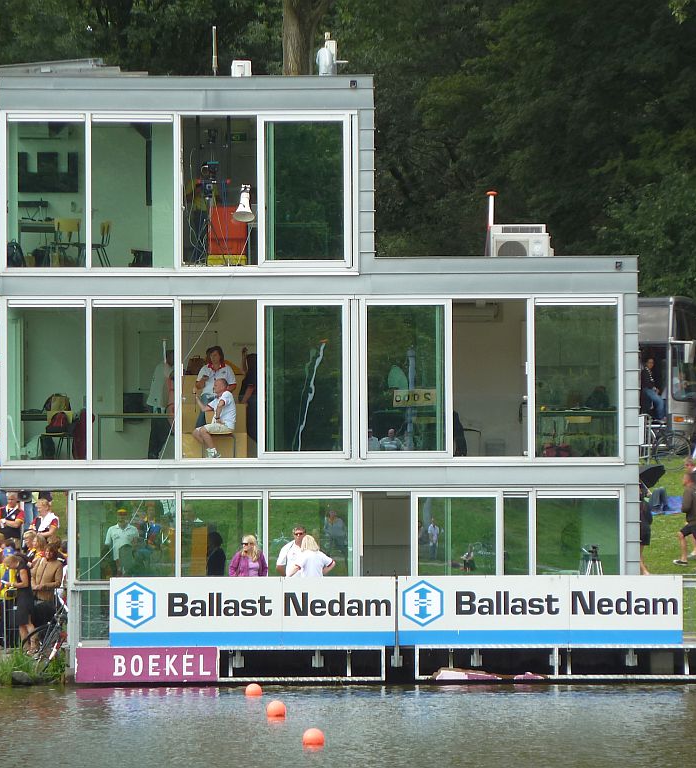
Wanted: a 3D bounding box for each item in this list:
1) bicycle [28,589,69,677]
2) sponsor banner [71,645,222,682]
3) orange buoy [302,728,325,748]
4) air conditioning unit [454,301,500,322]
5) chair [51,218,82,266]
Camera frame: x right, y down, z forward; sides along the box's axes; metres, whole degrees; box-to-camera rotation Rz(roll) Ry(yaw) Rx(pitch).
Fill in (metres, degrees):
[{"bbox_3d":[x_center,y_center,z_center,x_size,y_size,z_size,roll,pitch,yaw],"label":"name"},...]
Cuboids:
[{"bbox_3d":[-4.186,3.667,118.500,0.480,1.020,1.680,13,7,34],"label":"bicycle"},{"bbox_3d":[-2.984,4.176,122.200,2.120,0.520,0.050,0,-1,0],"label":"sponsor banner"},{"bbox_3d":[-0.371,3.845,89.000,0.235,0.235,0.235,0,-1,0],"label":"orange buoy"},{"bbox_3d":[1.883,-1.121,128.000,0.850,0.290,0.210,0,-1,0],"label":"air conditioning unit"},{"bbox_3d":[-4.178,-2.063,122.500,0.420,0.800,0.500,0,-1,9],"label":"chair"}]

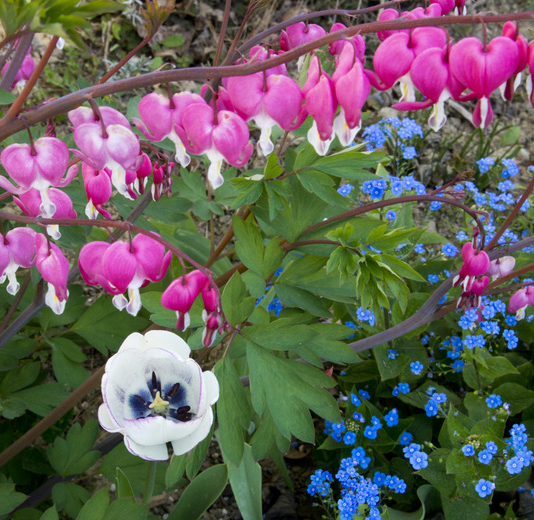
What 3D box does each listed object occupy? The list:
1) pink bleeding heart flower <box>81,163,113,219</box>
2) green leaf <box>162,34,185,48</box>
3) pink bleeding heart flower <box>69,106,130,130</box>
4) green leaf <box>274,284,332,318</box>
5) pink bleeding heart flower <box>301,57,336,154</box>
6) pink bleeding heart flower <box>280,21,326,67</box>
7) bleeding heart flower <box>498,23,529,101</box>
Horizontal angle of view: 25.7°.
[{"bbox_3d":[-0.084,-0.035,0.580,0.013,0.025,0.018,21,31,29],"label":"pink bleeding heart flower"},{"bbox_3d":[-0.120,-0.280,1.500,0.031,0.006,0.021,0,66,0],"label":"green leaf"},{"bbox_3d":[-0.080,-0.057,0.560,0.031,0.030,0.015,-8,27,4],"label":"pink bleeding heart flower"},{"bbox_3d":[0.018,0.022,0.610,0.029,0.009,0.018,22,51,19],"label":"green leaf"},{"bbox_3d":[0.021,-0.063,0.475,0.013,0.034,0.023,-7,31,-12],"label":"pink bleeding heart flower"},{"bbox_3d":[0.018,-0.107,0.580,0.024,0.024,0.015,0,30,0],"label":"pink bleeding heart flower"},{"bbox_3d":[0.110,-0.088,0.520,0.017,0.034,0.014,-18,39,-24],"label":"bleeding heart flower"}]

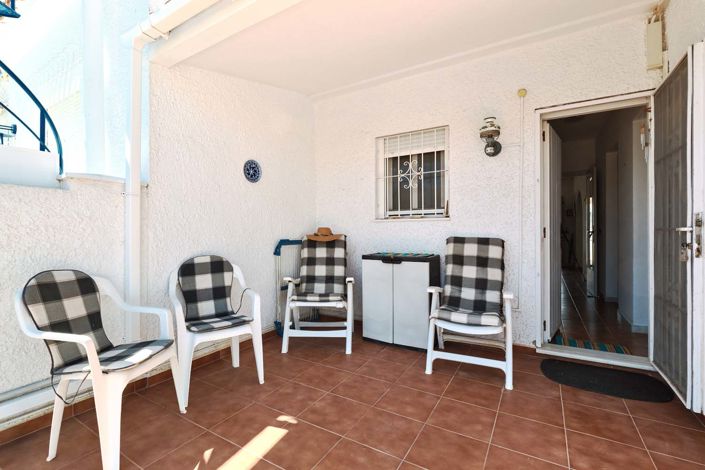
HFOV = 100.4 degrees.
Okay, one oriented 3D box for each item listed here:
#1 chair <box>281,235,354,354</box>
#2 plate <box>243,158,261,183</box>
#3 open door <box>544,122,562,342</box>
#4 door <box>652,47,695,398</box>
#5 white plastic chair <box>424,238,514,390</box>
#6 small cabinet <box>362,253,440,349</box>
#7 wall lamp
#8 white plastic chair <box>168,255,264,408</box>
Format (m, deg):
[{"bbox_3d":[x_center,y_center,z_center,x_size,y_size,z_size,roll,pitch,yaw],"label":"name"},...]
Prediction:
[{"bbox_3d":[-0.315,0.545,3.000,0.650,1.075,0.680,0,0,2],"label":"chair"},{"bbox_3d":[-0.960,-0.618,2.855,0.025,0.220,0.220,0,0,31],"label":"plate"},{"bbox_3d":[1.985,-0.025,2.886,0.045,1.980,0.690,0,0,45],"label":"open door"},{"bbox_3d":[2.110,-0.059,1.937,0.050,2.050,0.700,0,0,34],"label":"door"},{"bbox_3d":[0.983,0.552,2.452,0.615,1.066,0.690,0,0,25],"label":"white plastic chair"},{"bbox_3d":[0.514,0.648,3.042,0.690,0.873,0.385,0,0,30],"label":"small cabinet"},{"bbox_3d":[1.250,-0.885,2.645,0.180,0.320,0.240,0,0,28],"label":"wall lamp"},{"bbox_3d":[-1.000,0.635,2.165,0.575,0.900,0.550,0,0,-39],"label":"white plastic chair"}]

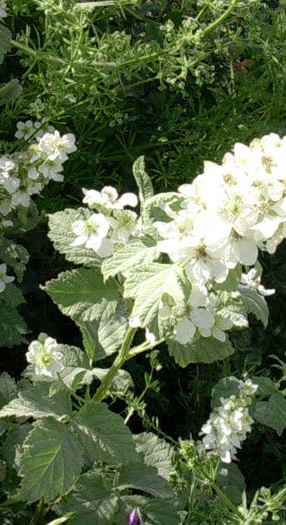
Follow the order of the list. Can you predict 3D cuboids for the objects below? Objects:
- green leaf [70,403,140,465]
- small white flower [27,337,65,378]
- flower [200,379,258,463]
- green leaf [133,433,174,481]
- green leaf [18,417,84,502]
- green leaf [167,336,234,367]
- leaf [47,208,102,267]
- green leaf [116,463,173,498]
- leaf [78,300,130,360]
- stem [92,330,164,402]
[{"bbox_3d":[-0.030,0.135,0.720,0.057,0.014,0.048,33,57,12],"label":"green leaf"},{"bbox_3d":[-0.079,0.077,0.740,0.033,0.016,0.035,-4,69,5],"label":"small white flower"},{"bbox_3d":[0.089,0.165,0.950,0.060,0.073,0.050,0,28,0],"label":"flower"},{"bbox_3d":[0.009,0.166,0.780,0.031,0.012,0.044,-27,68,-23],"label":"green leaf"},{"bbox_3d":[-0.072,0.153,0.710,0.048,0.014,0.070,18,66,15],"label":"green leaf"},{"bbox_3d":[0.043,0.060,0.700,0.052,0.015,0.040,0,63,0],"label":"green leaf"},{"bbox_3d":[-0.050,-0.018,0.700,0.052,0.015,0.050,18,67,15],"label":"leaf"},{"bbox_3d":[0.001,0.182,0.760,0.049,0.012,0.036,11,41,4],"label":"green leaf"},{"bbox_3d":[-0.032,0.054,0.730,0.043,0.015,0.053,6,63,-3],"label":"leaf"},{"bbox_3d":[-0.014,0.091,0.800,0.063,0.050,0.040,0,28,0],"label":"stem"}]

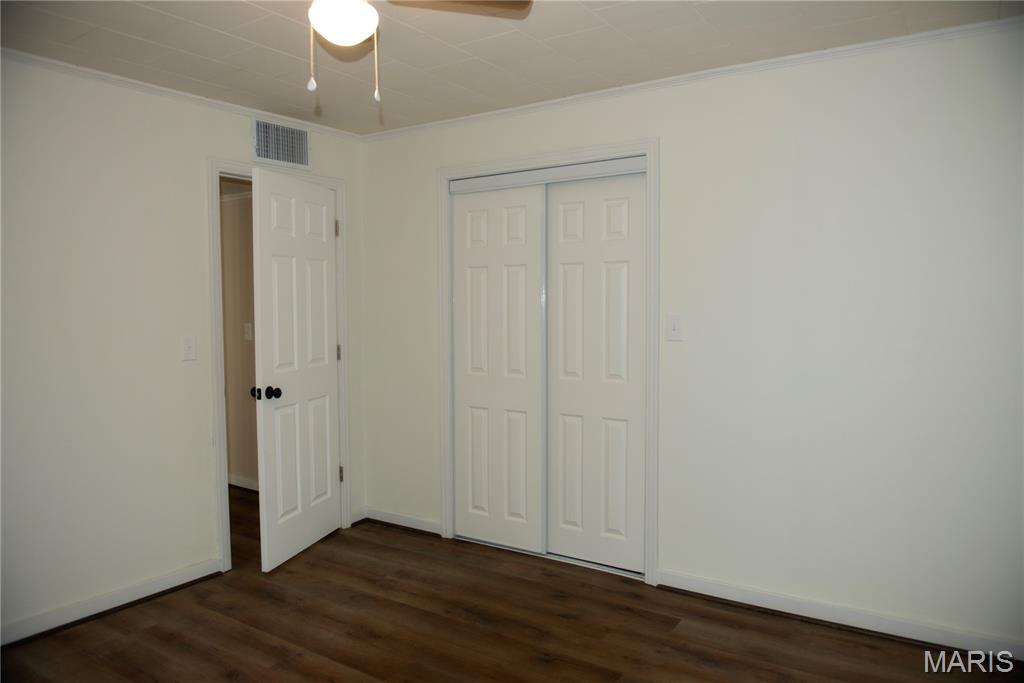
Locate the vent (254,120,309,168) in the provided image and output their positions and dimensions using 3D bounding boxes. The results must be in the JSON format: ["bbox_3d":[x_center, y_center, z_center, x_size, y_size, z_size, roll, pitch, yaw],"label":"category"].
[{"bbox_3d":[-1.250,-1.072,3.731,0.020,0.210,0.360,2,4,34],"label":"vent"}]

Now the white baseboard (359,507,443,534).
[{"bbox_3d":[-0.683,1.105,4.206,0.625,0.080,0.016,2,4,34],"label":"white baseboard"}]

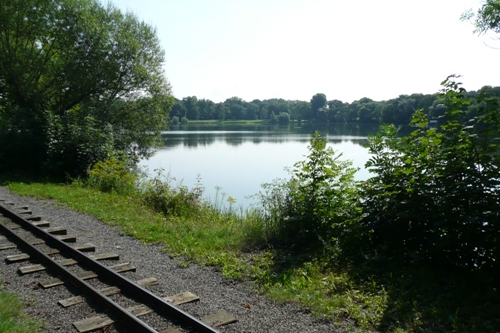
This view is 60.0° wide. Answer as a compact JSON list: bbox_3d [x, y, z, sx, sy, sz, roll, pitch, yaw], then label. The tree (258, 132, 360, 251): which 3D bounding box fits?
[{"bbox_3d":[0.893,0.360,6.500,1.450,1.720,1.400,0,6,0],"label":"tree"}]

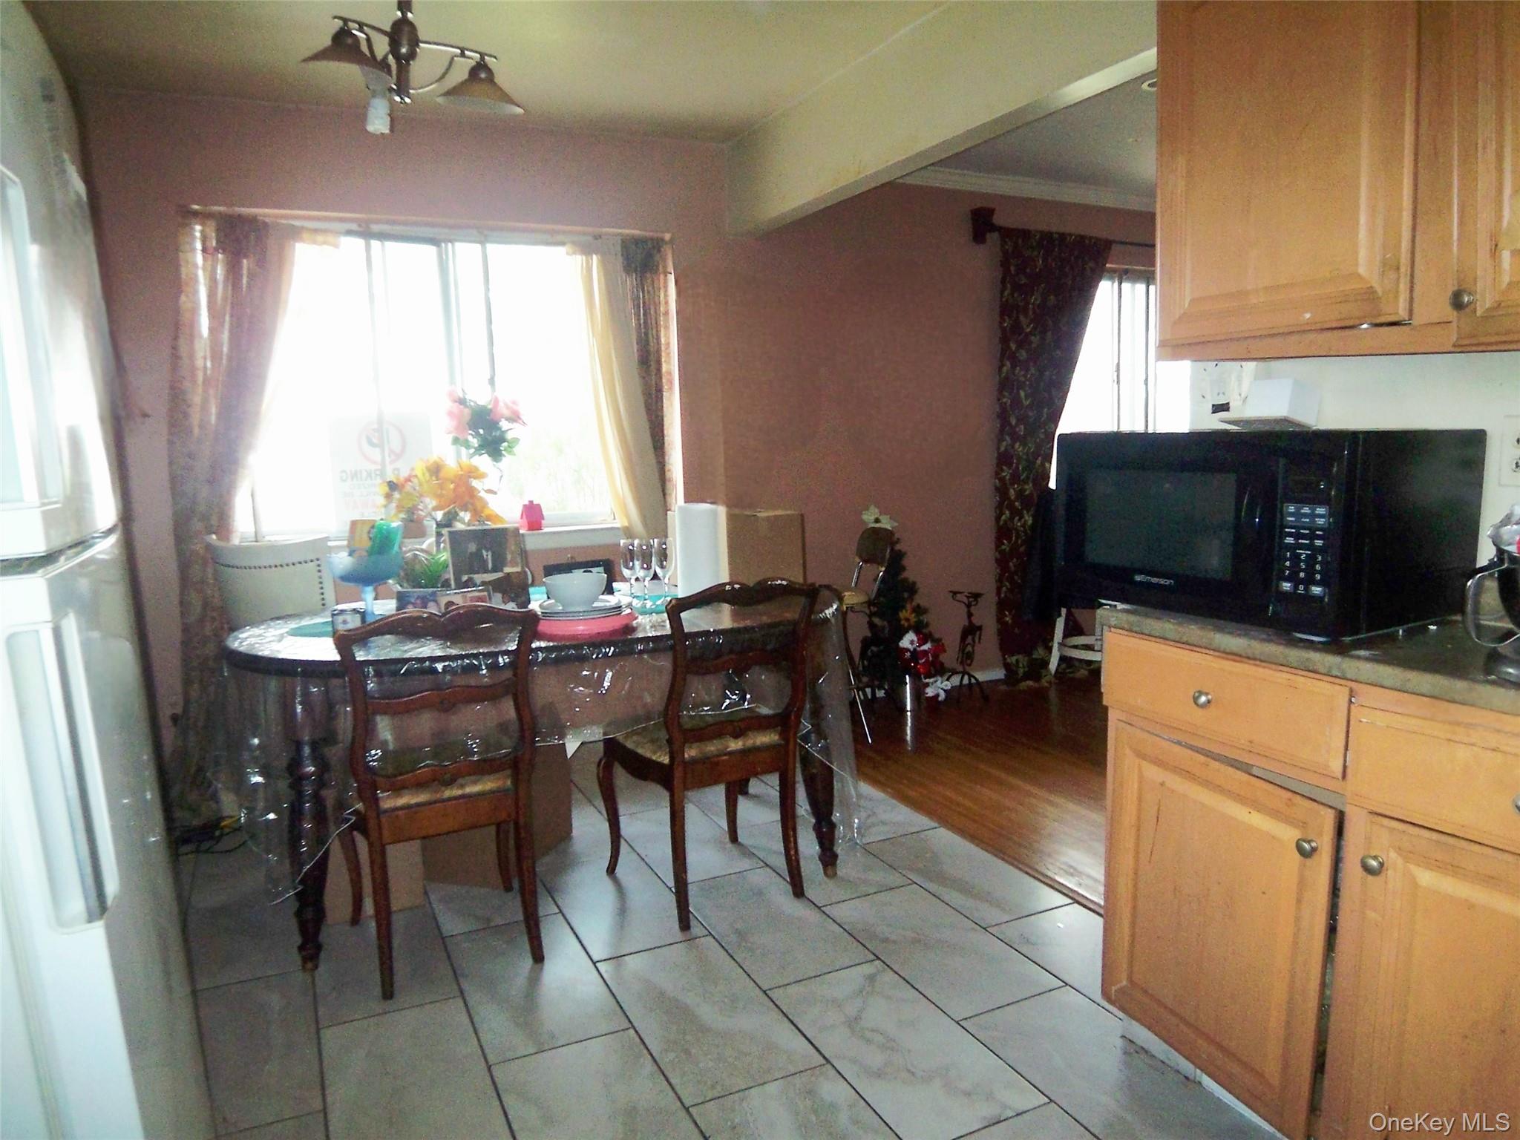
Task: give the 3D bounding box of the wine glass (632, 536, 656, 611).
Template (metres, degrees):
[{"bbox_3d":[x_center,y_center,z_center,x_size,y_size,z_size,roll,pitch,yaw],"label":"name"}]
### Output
[{"bbox_3d":[-0.328,0.008,2.943,0.060,0.188,0.060,-5,8,-25],"label":"wine glass"}]

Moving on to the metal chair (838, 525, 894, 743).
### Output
[{"bbox_3d":[0.230,0.257,4.171,0.500,0.880,0.430,-4,8,-17],"label":"metal chair"}]

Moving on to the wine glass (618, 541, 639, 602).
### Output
[{"bbox_3d":[-0.378,0.003,2.996,0.060,0.188,0.060,-5,8,-25],"label":"wine glass"}]

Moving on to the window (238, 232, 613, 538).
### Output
[{"bbox_3d":[-1.242,-0.692,3.874,1.500,1.130,0.100,-5,8,-25],"label":"window"}]

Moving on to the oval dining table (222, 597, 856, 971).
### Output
[{"bbox_3d":[-0.572,0.495,2.937,1.680,0.775,1.000,-4,8,-20],"label":"oval dining table"}]

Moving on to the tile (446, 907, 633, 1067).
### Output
[{"bbox_3d":[-0.538,0.963,2.365,0.304,0.012,0.608,-5,8,-25],"label":"tile"}]

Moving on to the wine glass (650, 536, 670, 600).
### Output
[{"bbox_3d":[-0.283,0.000,2.994,0.060,0.188,0.060,-5,8,-25],"label":"wine glass"}]

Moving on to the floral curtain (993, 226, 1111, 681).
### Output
[{"bbox_3d":[1.455,-0.537,4.992,0.710,2.170,0.130,-5,9,-26],"label":"floral curtain"}]

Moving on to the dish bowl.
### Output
[{"bbox_3d":[-0.481,0.060,2.648,0.168,0.080,0.168,-2,7,0],"label":"dish bowl"}]

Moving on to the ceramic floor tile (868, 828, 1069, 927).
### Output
[{"bbox_3d":[0.574,0.869,2.884,0.298,0.010,0.600,-5,9,-26],"label":"ceramic floor tile"}]

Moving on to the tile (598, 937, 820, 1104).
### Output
[{"bbox_3d":[-0.128,0.968,2.214,0.304,0.012,0.608,-5,8,-25],"label":"tile"}]

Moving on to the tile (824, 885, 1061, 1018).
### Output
[{"bbox_3d":[0.428,0.926,2.493,0.303,0.010,0.600,-5,9,-26],"label":"tile"}]

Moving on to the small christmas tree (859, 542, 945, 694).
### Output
[{"bbox_3d":[0.628,0.216,4.511,0.400,0.780,0.390,-1,8,0],"label":"small christmas tree"}]

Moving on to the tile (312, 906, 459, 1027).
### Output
[{"bbox_3d":[-0.946,0.958,2.514,0.304,0.012,0.608,-5,8,-25],"label":"tile"}]

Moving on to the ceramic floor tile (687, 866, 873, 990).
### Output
[{"bbox_3d":[0.018,0.917,2.632,0.303,0.010,0.600,-5,9,-26],"label":"ceramic floor tile"}]

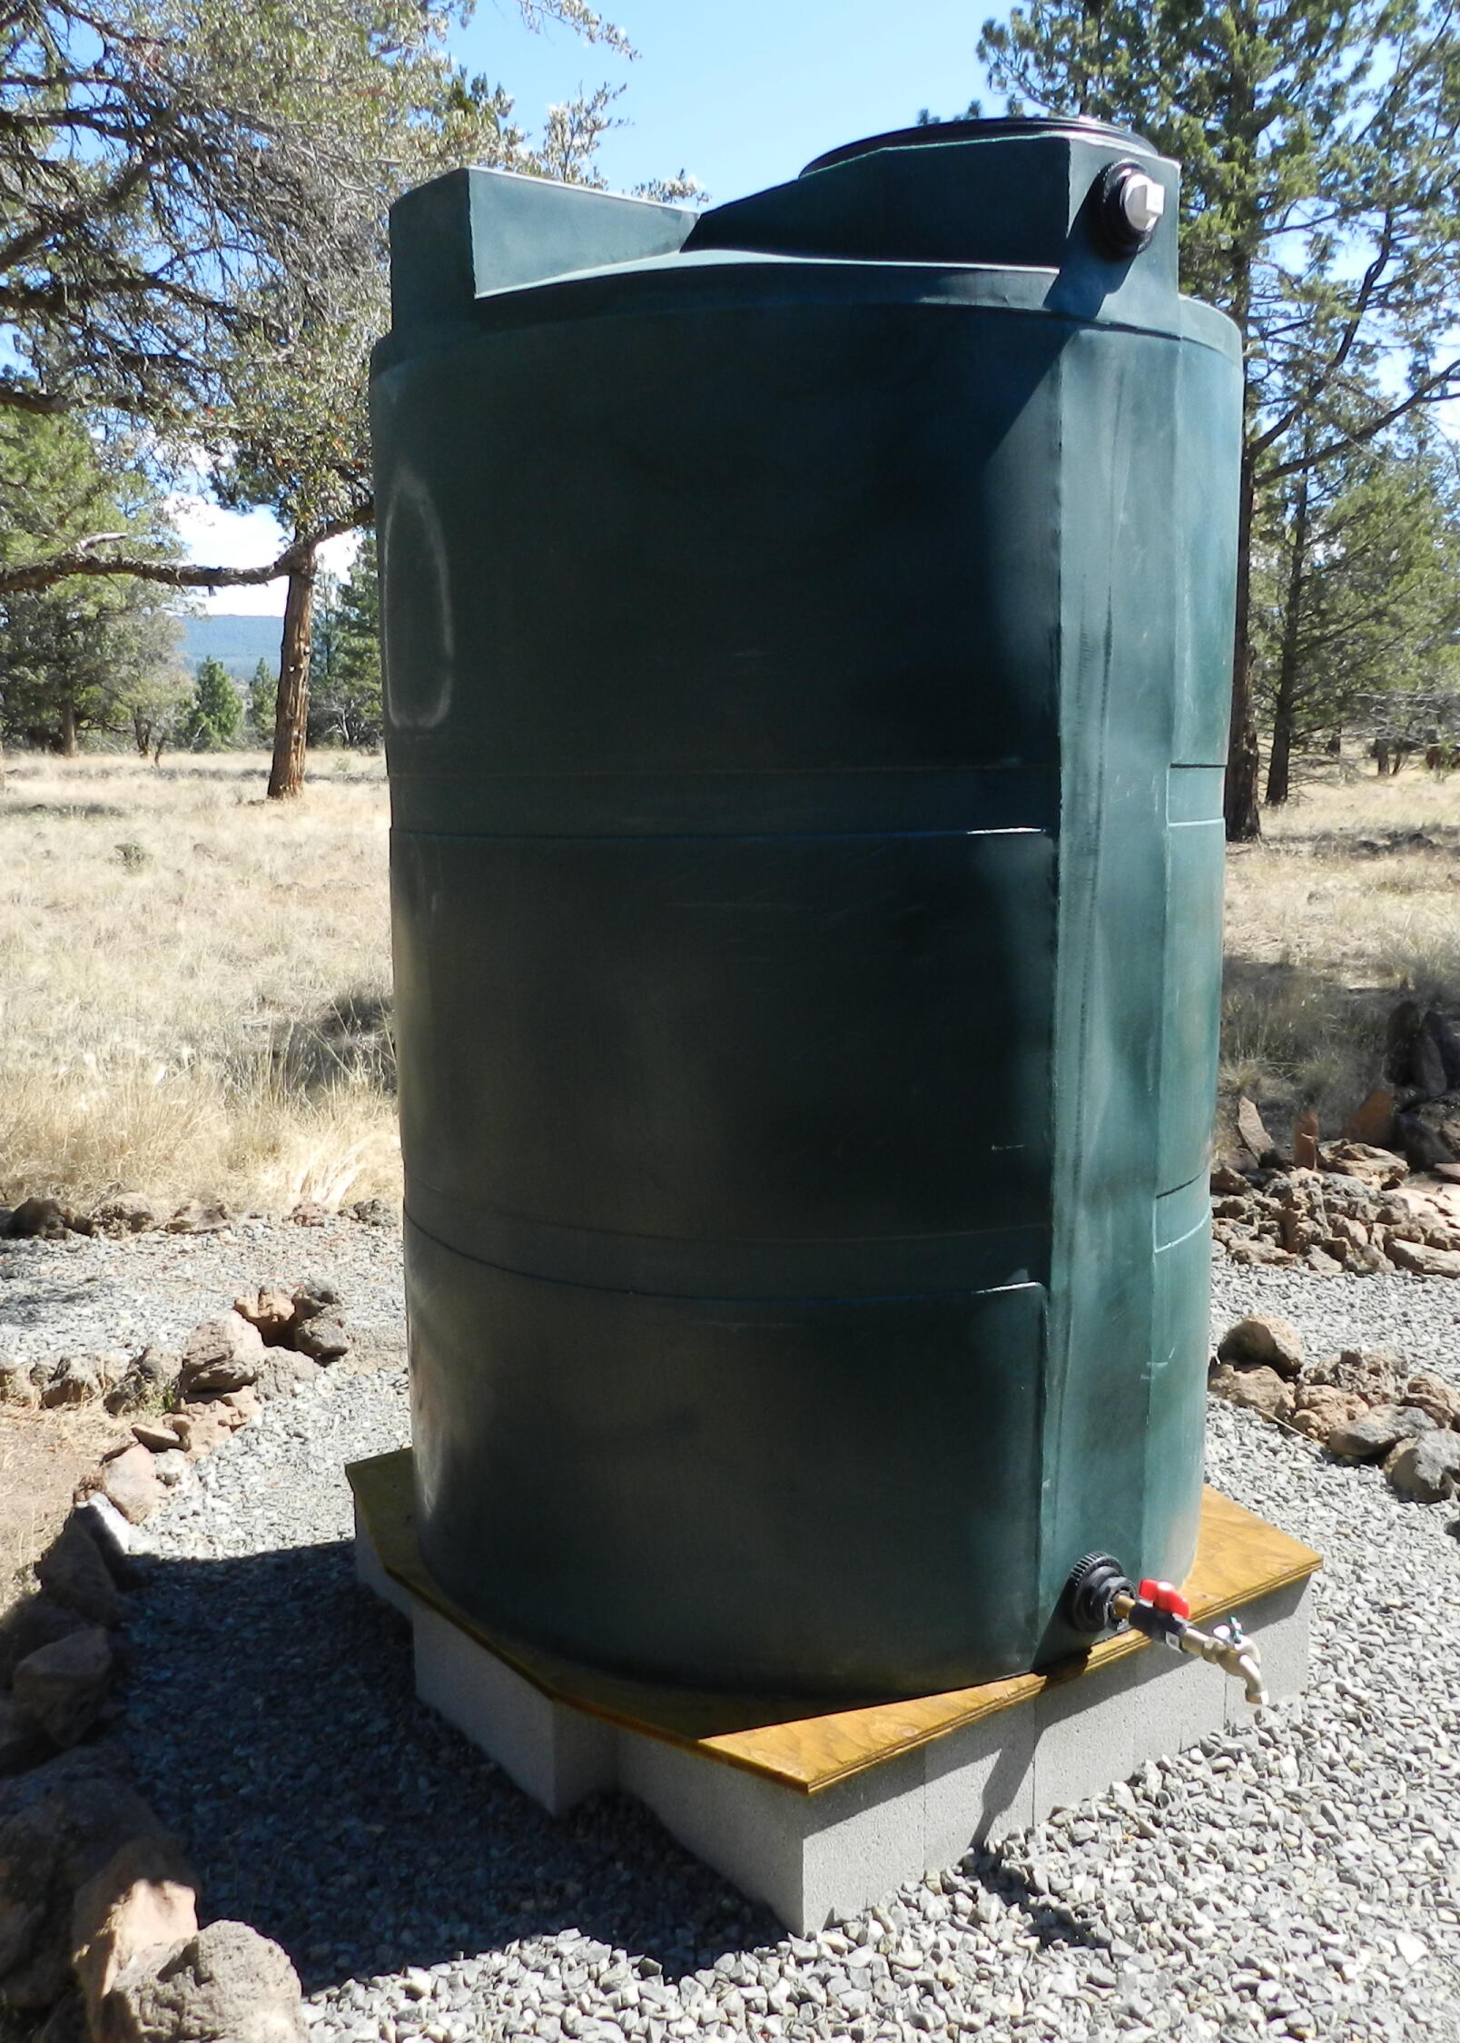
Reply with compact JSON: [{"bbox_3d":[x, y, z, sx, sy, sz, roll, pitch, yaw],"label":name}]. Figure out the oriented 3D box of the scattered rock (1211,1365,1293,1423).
[{"bbox_3d":[1.097,0.791,3.832,0.201,0.121,0.161,3,9,20],"label":"scattered rock"}]

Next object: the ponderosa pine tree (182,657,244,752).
[{"bbox_3d":[-17.787,-10.825,62.000,2.000,3.350,2.000,-3,10,-16],"label":"ponderosa pine tree"}]

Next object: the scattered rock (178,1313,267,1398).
[{"bbox_3d":[-1.119,0.739,3.990,0.211,0.176,0.181,-2,8,-15],"label":"scattered rock"}]

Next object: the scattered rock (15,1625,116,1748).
[{"bbox_3d":[-0.980,0.979,2.668,0.140,0.167,0.119,-4,10,-21],"label":"scattered rock"}]

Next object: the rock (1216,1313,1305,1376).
[{"bbox_3d":[1.222,0.743,4.174,0.202,0.117,0.162,3,10,17],"label":"rock"}]

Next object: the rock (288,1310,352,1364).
[{"bbox_3d":[-0.960,0.739,4.232,0.150,0.106,0.128,-2,10,-13],"label":"rock"}]

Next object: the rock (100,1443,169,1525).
[{"bbox_3d":[-1.128,0.874,3.427,0.120,0.140,0.130,-3,10,-20],"label":"rock"}]

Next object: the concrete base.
[{"bbox_3d":[0.123,0.886,2.902,1.181,0.197,1.186,-6,10,-36],"label":"concrete base"}]

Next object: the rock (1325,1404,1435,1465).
[{"bbox_3d":[1.327,0.843,3.698,0.210,0.110,0.140,-1,9,-5],"label":"rock"}]

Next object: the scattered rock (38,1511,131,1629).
[{"bbox_3d":[-1.068,0.906,2.994,0.166,0.156,0.181,-2,8,-10],"label":"scattered rock"}]

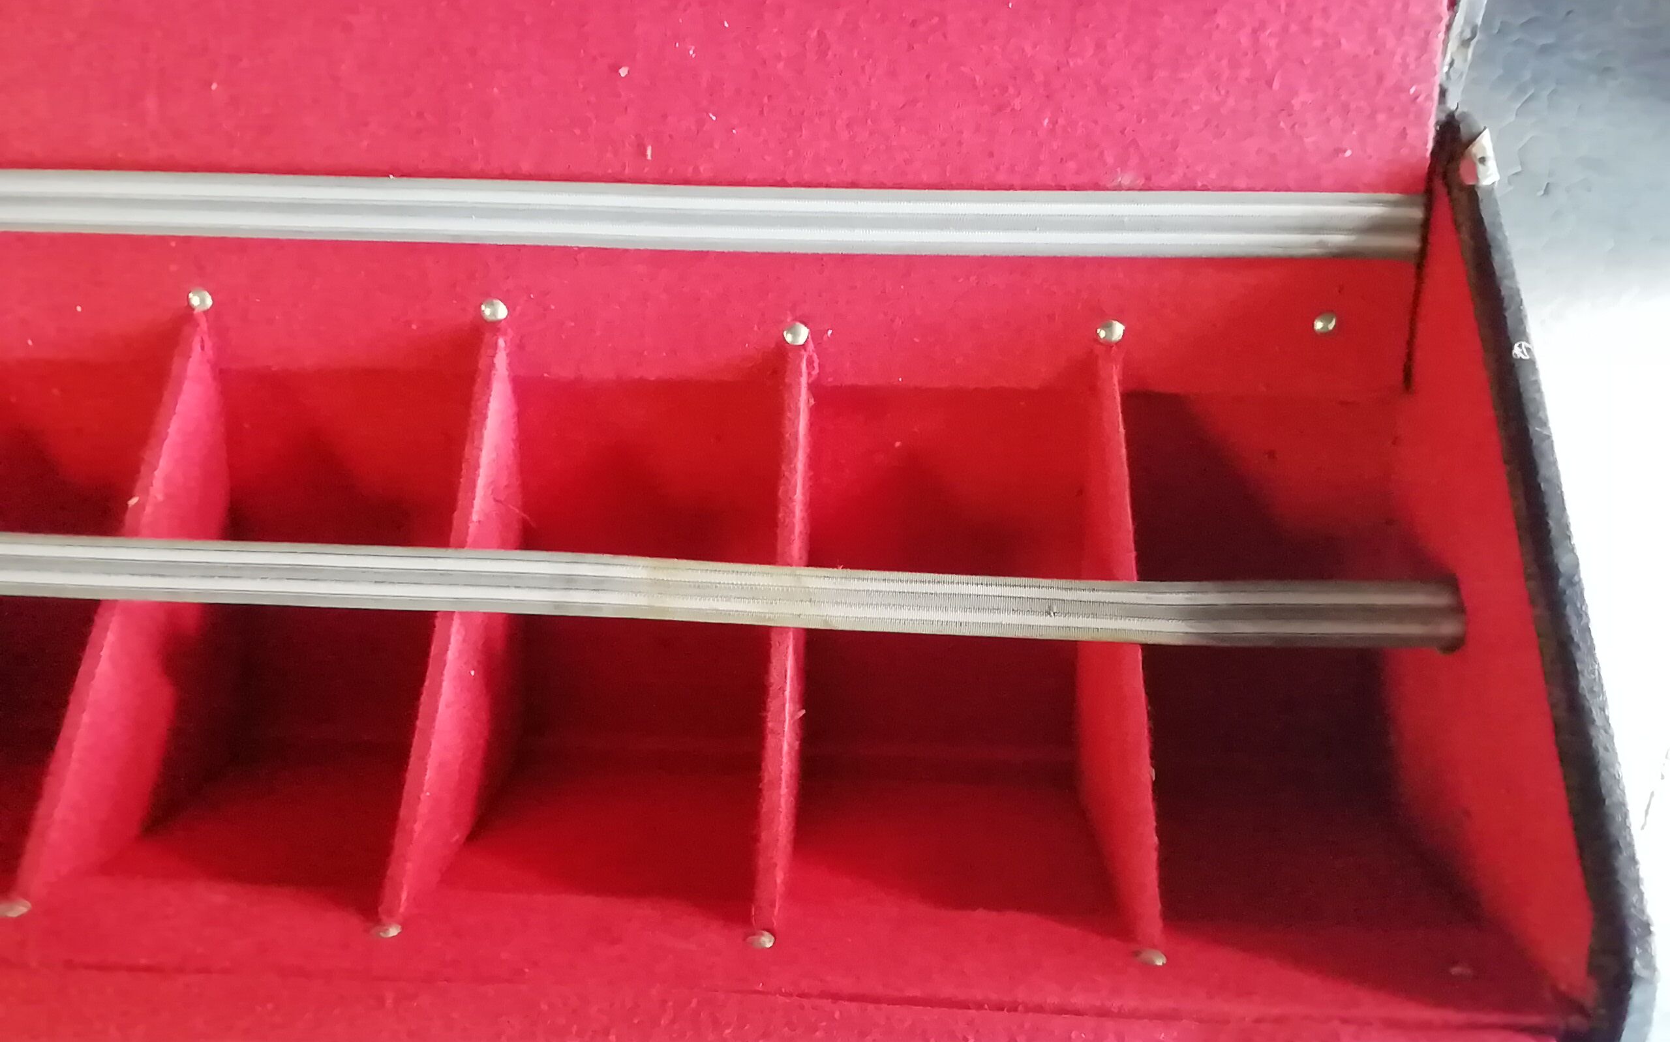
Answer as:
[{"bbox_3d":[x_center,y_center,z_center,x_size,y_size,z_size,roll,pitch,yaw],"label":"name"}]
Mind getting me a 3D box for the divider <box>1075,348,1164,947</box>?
[{"bbox_3d":[0.105,0.034,0.465,0.008,0.179,0.141,2,13,1],"label":"divider"}]

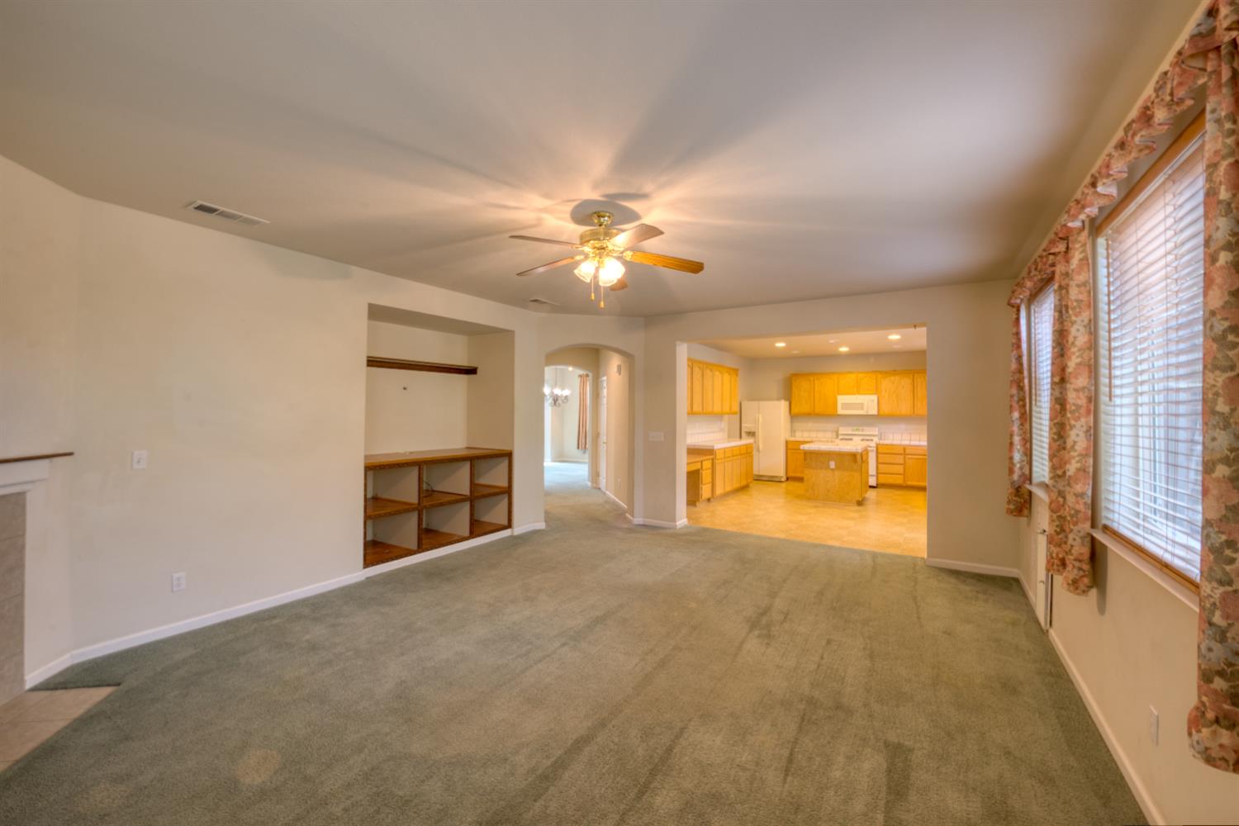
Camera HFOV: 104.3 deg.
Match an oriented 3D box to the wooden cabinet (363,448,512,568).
[{"bbox_3d":[-2.087,0.904,5.178,0.800,0.920,1.780,0,0,33],"label":"wooden cabinet"}]

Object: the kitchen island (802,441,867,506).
[{"bbox_3d":[3.787,1.020,8.431,0.940,0.920,1.220,0,0,33],"label":"kitchen island"}]

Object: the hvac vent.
[{"bbox_3d":[-2.445,-1.229,3.009,0.190,0.020,0.375,0,0,33],"label":"hvac vent"}]

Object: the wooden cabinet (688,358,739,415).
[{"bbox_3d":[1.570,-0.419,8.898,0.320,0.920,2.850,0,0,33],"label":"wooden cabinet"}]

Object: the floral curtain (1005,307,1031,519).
[{"bbox_3d":[3.291,-0.029,3.994,0.115,1.730,0.520,0,0,33],"label":"floral curtain"}]

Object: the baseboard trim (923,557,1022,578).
[{"bbox_3d":[3.267,1.434,4.487,0.683,0.085,0.018,0,0,33],"label":"baseboard trim"}]

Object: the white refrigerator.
[{"bbox_3d":[3.327,0.600,10.932,0.930,1.760,0.780,0,0,33],"label":"white refrigerator"}]

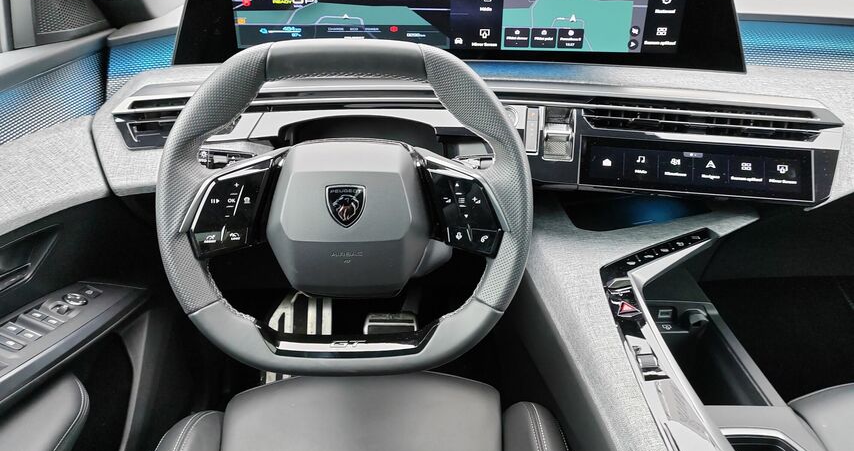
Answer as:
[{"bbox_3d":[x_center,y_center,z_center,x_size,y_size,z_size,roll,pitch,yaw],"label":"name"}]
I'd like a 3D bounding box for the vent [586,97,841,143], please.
[{"bbox_3d":[0.316,-0.121,0.762,0.272,0.036,0.035,5,27,8],"label":"vent"}]

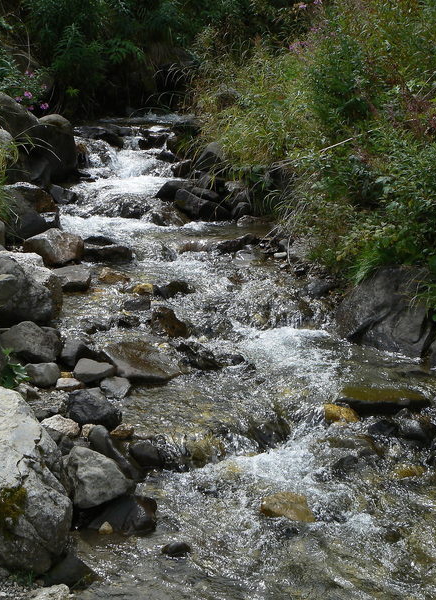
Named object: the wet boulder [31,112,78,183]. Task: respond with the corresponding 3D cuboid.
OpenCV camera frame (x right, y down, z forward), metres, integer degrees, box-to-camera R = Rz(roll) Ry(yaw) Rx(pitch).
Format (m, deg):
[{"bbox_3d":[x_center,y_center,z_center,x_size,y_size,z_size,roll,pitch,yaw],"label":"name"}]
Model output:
[{"bbox_3d":[-1.665,-1.532,12.000,0.468,0.690,0.500,0,12,0],"label":"wet boulder"}]

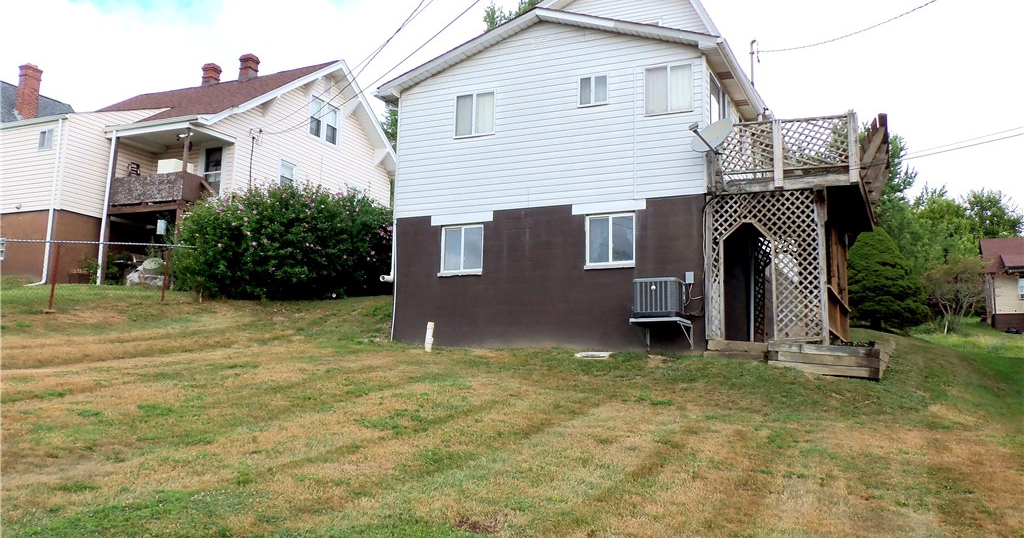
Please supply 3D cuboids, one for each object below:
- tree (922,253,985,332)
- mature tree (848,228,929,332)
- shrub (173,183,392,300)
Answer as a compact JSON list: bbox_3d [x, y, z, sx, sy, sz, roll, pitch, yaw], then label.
[{"bbox_3d":[17.669,1.036,33.000,2.500,3.068,2.500,-3,-9,25],"label":"tree"},{"bbox_3d":[11.979,0.342,27.000,3.100,3.325,3.100,-3,-9,25],"label":"mature tree"},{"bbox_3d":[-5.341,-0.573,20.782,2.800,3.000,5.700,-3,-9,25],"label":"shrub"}]

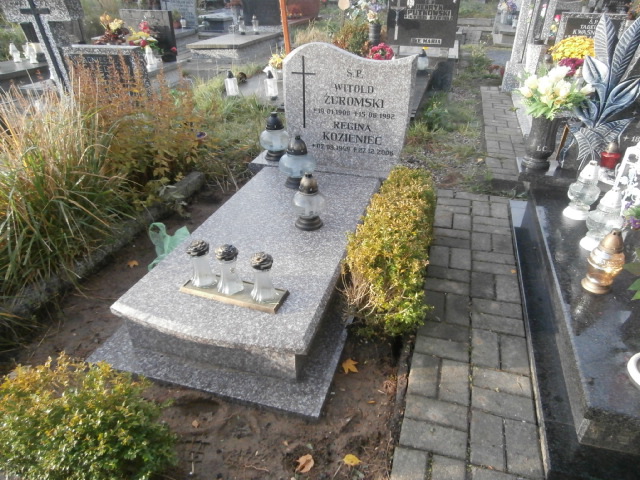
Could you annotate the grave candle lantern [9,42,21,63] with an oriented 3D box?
[{"bbox_3d":[-4.386,-2.695,6.381,0.115,0.235,0.110,8,31,15],"label":"grave candle lantern"}]

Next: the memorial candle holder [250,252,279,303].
[{"bbox_3d":[-0.208,0.131,1.649,0.105,0.193,0.105,-1,31,0],"label":"memorial candle holder"}]

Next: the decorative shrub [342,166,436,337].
[{"bbox_3d":[0.370,-0.012,2.121,0.325,0.330,1.020,8,32,15],"label":"decorative shrub"}]

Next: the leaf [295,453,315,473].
[{"bbox_3d":[-0.045,0.667,1.333,0.045,0.018,0.064,25,39,36],"label":"leaf"}]

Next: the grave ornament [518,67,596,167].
[{"bbox_3d":[1.298,-0.683,2.523,0.380,0.545,0.330,8,31,15],"label":"grave ornament"}]

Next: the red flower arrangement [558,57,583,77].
[{"bbox_3d":[2.347,-1.596,4.116,0.280,0.220,0.260,8,32,15],"label":"red flower arrangement"}]

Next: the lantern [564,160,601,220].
[{"bbox_3d":[1.265,-0.241,2.119,0.137,0.268,0.137,8,31,15],"label":"lantern"}]

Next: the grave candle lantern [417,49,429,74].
[{"bbox_3d":[1.104,-1.897,4.717,0.118,0.230,0.118,8,31,15],"label":"grave candle lantern"}]

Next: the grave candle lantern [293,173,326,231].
[{"bbox_3d":[-0.051,-0.186,2.048,0.155,0.253,0.155,0,31,0],"label":"grave candle lantern"}]

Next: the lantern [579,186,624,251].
[{"bbox_3d":[1.227,-0.098,1.904,0.150,0.270,0.150,8,32,15],"label":"lantern"}]

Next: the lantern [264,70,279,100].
[{"bbox_3d":[-0.414,-1.335,3.824,0.102,0.225,0.102,-1,30,1],"label":"lantern"}]

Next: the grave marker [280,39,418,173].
[{"bbox_3d":[0.152,-0.749,2.518,0.710,0.680,0.110,9,32,17],"label":"grave marker"}]

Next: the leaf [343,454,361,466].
[{"bbox_3d":[0.096,0.656,1.320,0.053,0.012,0.038,0,31,1],"label":"leaf"}]

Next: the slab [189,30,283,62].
[{"bbox_3d":[-1.377,-3.344,7.652,0.910,0.270,2.050,8,32,15],"label":"slab"}]

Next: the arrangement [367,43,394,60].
[{"bbox_3d":[0.690,-2.093,4.980,0.270,0.240,0.210,8,31,15],"label":"arrangement"}]

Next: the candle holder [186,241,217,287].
[{"bbox_3d":[-0.454,0.083,1.694,0.090,0.178,0.090,8,31,15],"label":"candle holder"}]

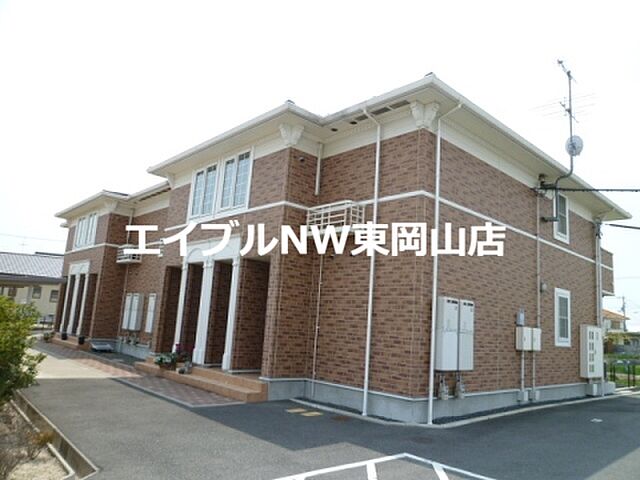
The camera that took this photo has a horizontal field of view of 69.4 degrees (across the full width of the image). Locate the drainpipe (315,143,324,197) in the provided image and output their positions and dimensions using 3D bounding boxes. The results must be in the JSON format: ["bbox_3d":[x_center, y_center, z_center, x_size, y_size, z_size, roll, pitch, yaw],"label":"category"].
[{"bbox_3d":[0.005,-1.596,10.261,0.070,1.240,0.070,13,-13,-41],"label":"drainpipe"}]

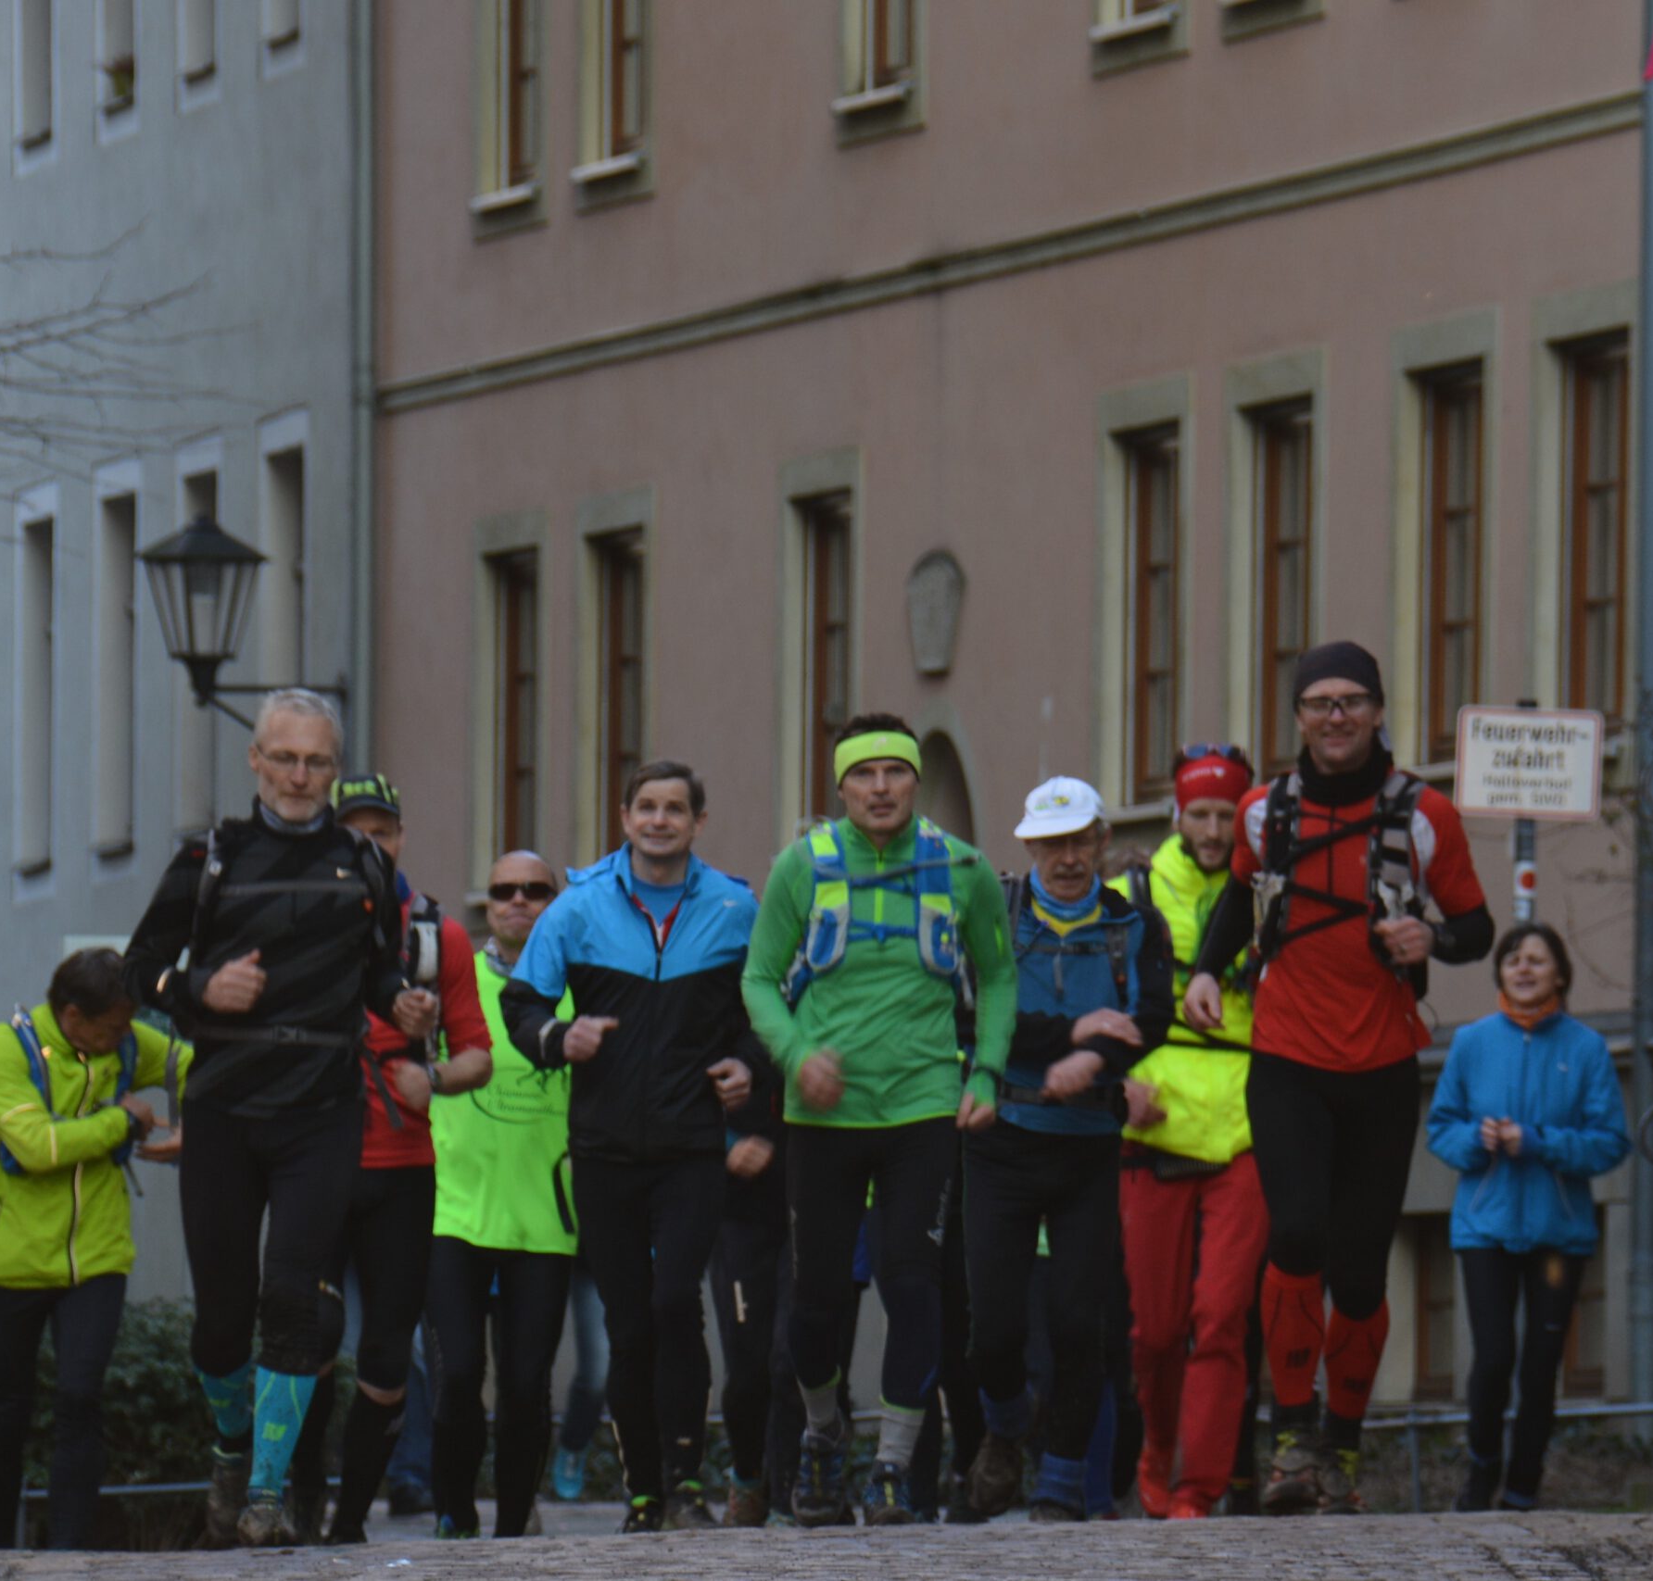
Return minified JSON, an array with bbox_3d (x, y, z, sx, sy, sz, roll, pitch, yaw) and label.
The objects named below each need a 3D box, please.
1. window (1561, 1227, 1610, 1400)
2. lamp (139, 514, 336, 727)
[{"bbox_3d":[3.090,2.070,57.800,0.120,0.760,0.680,1,-3,-21],"label":"window"},{"bbox_3d":[-2.942,-0.763,72.302,1.020,1.220,0.640,2,-4,-21],"label":"lamp"}]

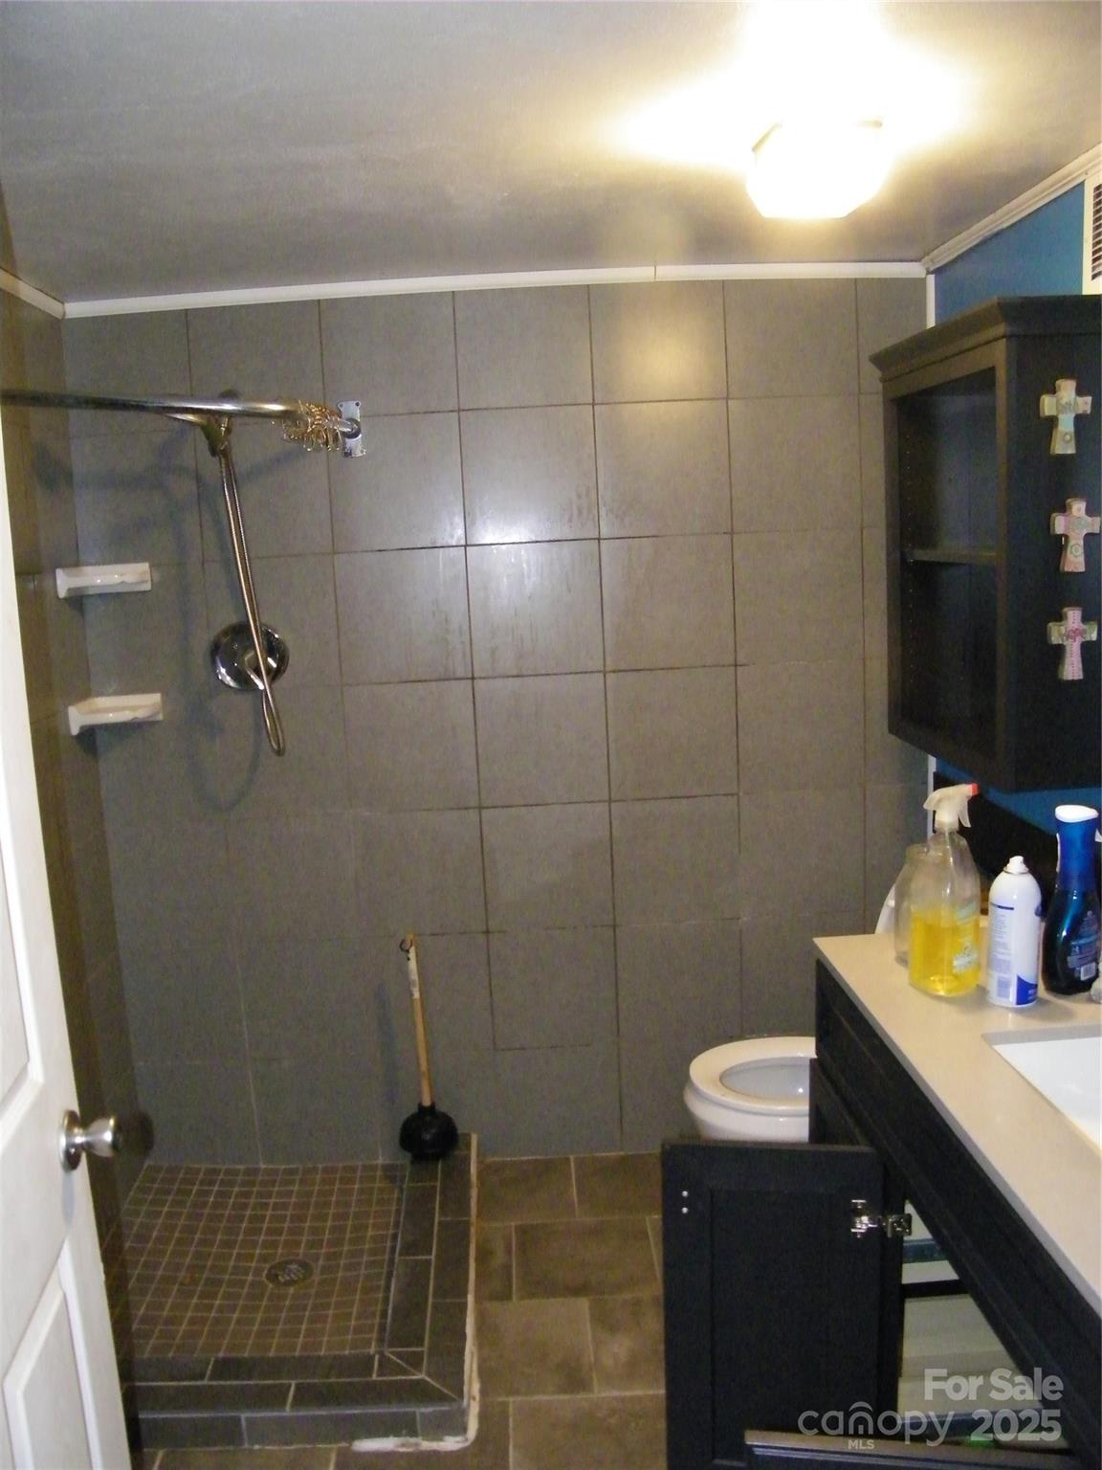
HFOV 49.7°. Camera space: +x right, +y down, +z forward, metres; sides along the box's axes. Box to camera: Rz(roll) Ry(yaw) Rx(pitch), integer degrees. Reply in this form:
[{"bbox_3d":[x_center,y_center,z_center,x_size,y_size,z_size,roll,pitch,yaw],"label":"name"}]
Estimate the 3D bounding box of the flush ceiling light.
[{"bbox_3d":[0.426,-0.887,1.851,0.215,0.100,0.215,-3,8,0],"label":"flush ceiling light"}]

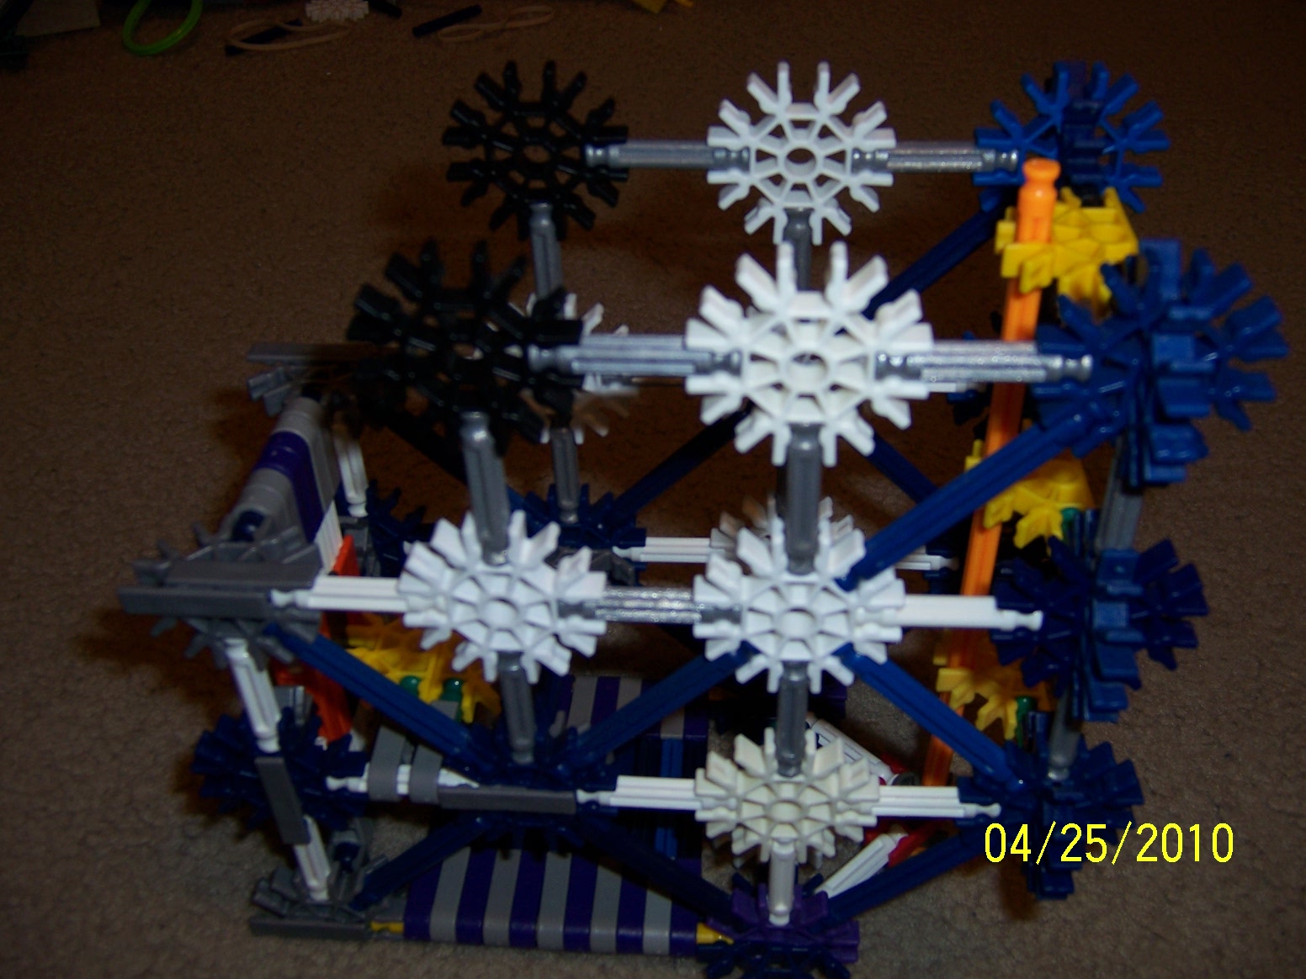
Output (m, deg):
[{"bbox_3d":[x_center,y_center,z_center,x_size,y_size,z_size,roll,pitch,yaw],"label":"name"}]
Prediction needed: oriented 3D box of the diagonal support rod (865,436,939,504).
[{"bbox_3d":[0.060,-0.003,0.303,0.006,0.055,0.006,-39,26,29],"label":"diagonal support rod"}]

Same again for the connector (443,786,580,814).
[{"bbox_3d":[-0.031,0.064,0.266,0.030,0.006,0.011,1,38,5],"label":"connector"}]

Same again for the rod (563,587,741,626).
[{"bbox_3d":[-0.001,0.022,0.229,0.033,0.006,0.006,1,38,5],"label":"rod"}]

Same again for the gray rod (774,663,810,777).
[{"bbox_3d":[0.026,0.043,0.239,0.006,0.033,0.006,1,38,5],"label":"gray rod"}]

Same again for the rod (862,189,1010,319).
[{"bbox_3d":[0.058,-0.045,0.268,0.006,0.054,0.006,38,32,-22],"label":"rod"}]

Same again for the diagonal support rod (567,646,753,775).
[{"bbox_3d":[0.001,0.044,0.246,0.006,0.054,0.006,38,32,-22],"label":"diagonal support rod"}]

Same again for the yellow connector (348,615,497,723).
[{"bbox_3d":[-0.051,0.040,0.297,0.048,0.006,0.039,1,38,5],"label":"yellow connector"}]

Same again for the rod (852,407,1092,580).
[{"bbox_3d":[0.052,0.002,0.208,0.055,0.006,0.006,-39,26,29],"label":"rod"}]

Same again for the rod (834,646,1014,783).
[{"bbox_3d":[0.054,0.045,0.241,0.006,0.055,0.006,-39,26,29],"label":"rod"}]

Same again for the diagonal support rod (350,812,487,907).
[{"bbox_3d":[-0.052,0.086,0.283,0.055,0.006,0.006,-39,26,29],"label":"diagonal support rod"}]

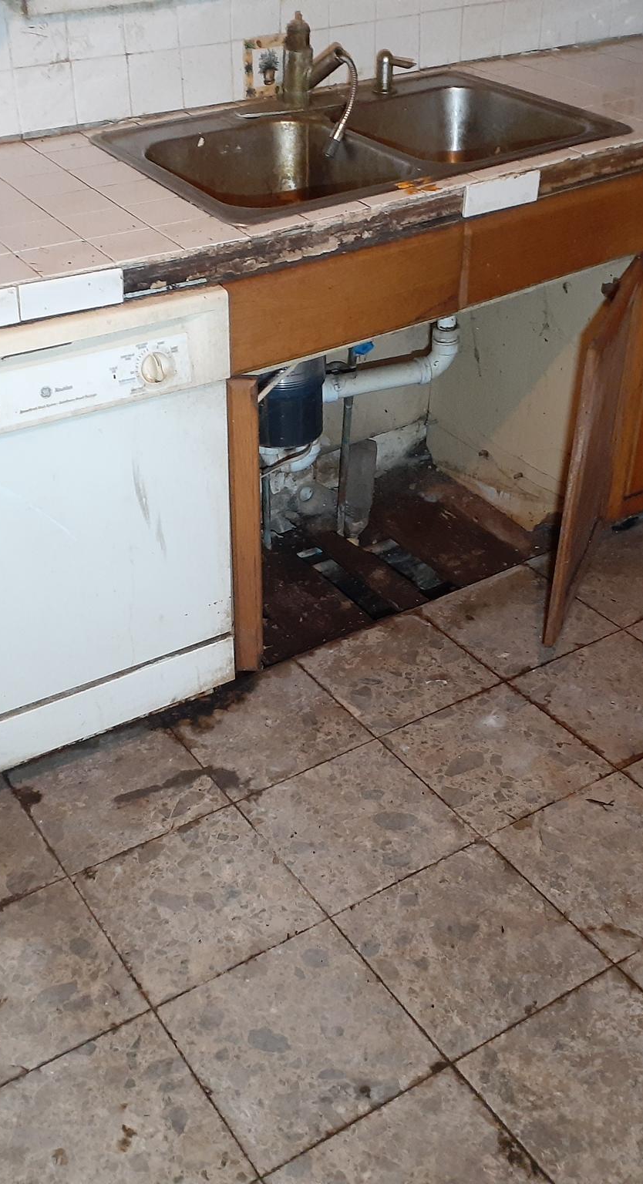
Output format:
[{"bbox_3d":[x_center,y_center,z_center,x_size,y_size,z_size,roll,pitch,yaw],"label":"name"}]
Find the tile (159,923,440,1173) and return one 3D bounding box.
[{"bbox_3d":[-0.030,0.617,1.702,0.292,0.011,0.292,-20,38,-26],"label":"tile"}]

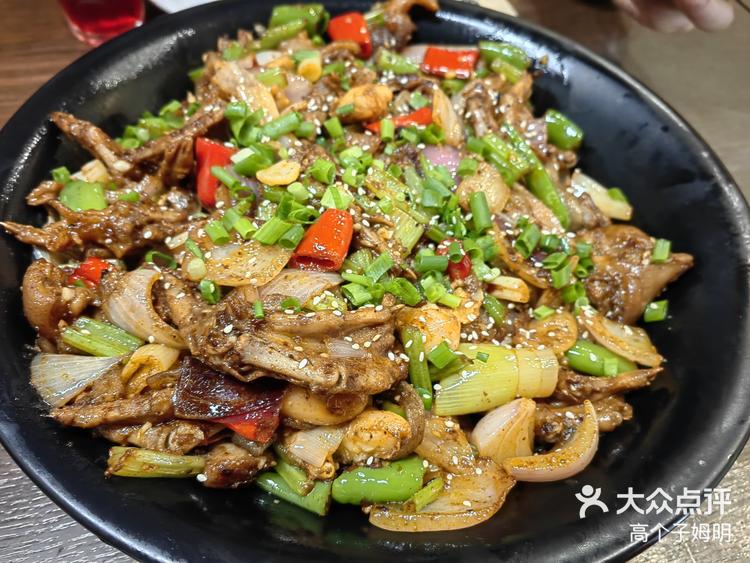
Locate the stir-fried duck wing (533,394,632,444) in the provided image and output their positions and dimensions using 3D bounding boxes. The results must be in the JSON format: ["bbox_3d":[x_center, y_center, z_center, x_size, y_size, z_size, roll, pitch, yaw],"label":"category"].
[{"bbox_3d":[0.075,0.051,0.214,0.038,0.015,0.018,-5,54,-9],"label":"stir-fried duck wing"}]

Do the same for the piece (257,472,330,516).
[{"bbox_3d":[-0.029,0.077,0.213,0.026,0.009,0.014,13,70,3],"label":"piece"}]

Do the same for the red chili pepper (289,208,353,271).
[{"bbox_3d":[-0.020,-0.015,0.214,0.018,0.013,0.022,16,53,7],"label":"red chili pepper"}]

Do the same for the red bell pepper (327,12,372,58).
[{"bbox_3d":[-0.014,-0.137,0.327,0.023,0.017,0.015,0,53,-5],"label":"red bell pepper"}]

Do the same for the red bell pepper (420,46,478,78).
[{"bbox_3d":[0.045,-0.132,0.351,0.032,0.009,0.021,0,70,-6],"label":"red bell pepper"}]

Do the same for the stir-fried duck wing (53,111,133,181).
[{"bbox_3d":[-0.134,-0.064,0.274,0.045,0.011,0.012,38,59,9],"label":"stir-fried duck wing"}]

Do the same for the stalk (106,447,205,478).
[{"bbox_3d":[-0.073,0.061,0.195,0.034,0.010,0.011,4,53,-2],"label":"stalk"}]

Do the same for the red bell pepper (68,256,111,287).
[{"bbox_3d":[-0.119,-0.004,0.244,0.015,0.009,0.014,-24,71,-21],"label":"red bell pepper"}]

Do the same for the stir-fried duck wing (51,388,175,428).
[{"bbox_3d":[-0.095,0.046,0.213,0.046,0.012,0.013,-6,55,3],"label":"stir-fried duck wing"}]

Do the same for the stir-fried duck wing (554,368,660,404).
[{"bbox_3d":[0.086,0.039,0.220,0.042,0.012,0.013,-6,54,-10],"label":"stir-fried duck wing"}]

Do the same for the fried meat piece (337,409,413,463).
[{"bbox_3d":[0.000,0.057,0.215,0.027,0.018,0.020,-5,56,-10],"label":"fried meat piece"}]

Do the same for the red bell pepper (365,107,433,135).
[{"bbox_3d":[0.011,-0.079,0.287,0.034,0.009,0.013,-16,68,-10],"label":"red bell pepper"}]

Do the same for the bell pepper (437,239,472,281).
[{"bbox_3d":[0.030,-0.008,0.222,0.014,0.011,0.015,23,71,10],"label":"bell pepper"}]

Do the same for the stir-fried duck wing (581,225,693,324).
[{"bbox_3d":[0.107,-0.003,0.244,0.041,0.020,0.037,-4,54,-8],"label":"stir-fried duck wing"}]

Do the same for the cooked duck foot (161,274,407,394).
[{"bbox_3d":[-0.030,0.018,0.196,0.078,0.022,0.036,9,53,1],"label":"cooked duck foot"}]

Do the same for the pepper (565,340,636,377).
[{"bbox_3d":[0.087,0.030,0.224,0.028,0.012,0.013,19,54,9],"label":"pepper"}]

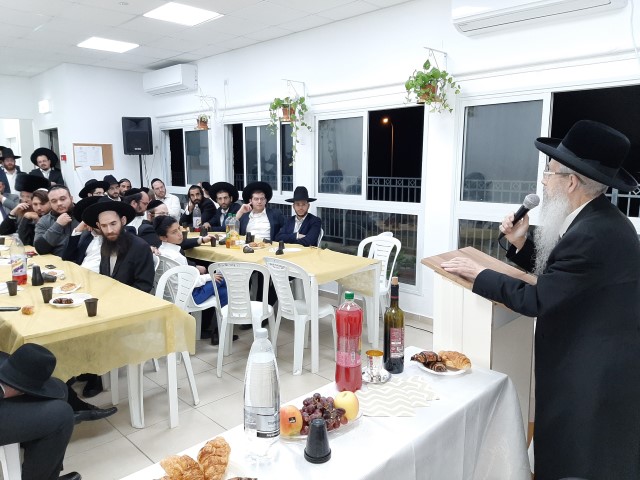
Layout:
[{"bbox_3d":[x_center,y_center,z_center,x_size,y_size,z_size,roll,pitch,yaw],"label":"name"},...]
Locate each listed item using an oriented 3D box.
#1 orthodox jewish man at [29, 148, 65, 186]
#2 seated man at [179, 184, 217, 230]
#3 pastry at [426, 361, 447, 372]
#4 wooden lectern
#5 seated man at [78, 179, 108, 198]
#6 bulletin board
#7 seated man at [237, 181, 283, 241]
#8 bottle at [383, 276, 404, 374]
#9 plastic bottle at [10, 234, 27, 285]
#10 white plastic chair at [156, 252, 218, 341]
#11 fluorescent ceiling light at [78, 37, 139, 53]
[{"bbox_3d":[-3.692,-0.358,6.614,0.520,1.740,0.360,-7,11,-36],"label":"orthodox jewish man"},{"bbox_3d":[-1.591,-0.027,6.018,0.520,1.280,0.740,6,11,35],"label":"seated man"},{"bbox_3d":[0.421,0.459,1.746,0.055,0.045,0.085,-4,10,-23],"label":"pastry"},{"bbox_3d":[0.764,0.641,2.142,0.460,1.120,0.470,8,13,43],"label":"wooden lectern"},{"bbox_3d":[-2.672,-0.062,6.001,0.750,1.360,0.550,3,9,18],"label":"seated man"},{"bbox_3d":[-3.599,-1.325,7.688,0.025,0.410,0.610,8,13,43],"label":"bulletin board"},{"bbox_3d":[-0.626,0.038,5.288,0.550,1.330,0.680,-1,9,-2],"label":"seated man"},{"bbox_3d":[0.271,0.307,1.722,0.074,0.340,0.074,1,9,9],"label":"bottle"},{"bbox_3d":[-2.050,0.130,3.259,0.095,0.325,0.095,-6,11,-32],"label":"plastic bottle"},{"bbox_3d":[-1.095,0.520,3.914,0.470,0.850,0.520,8,12,41],"label":"white plastic chair"},{"bbox_3d":[-2.705,-2.543,6.227,0.600,0.060,0.600,8,13,43],"label":"fluorescent ceiling light"}]

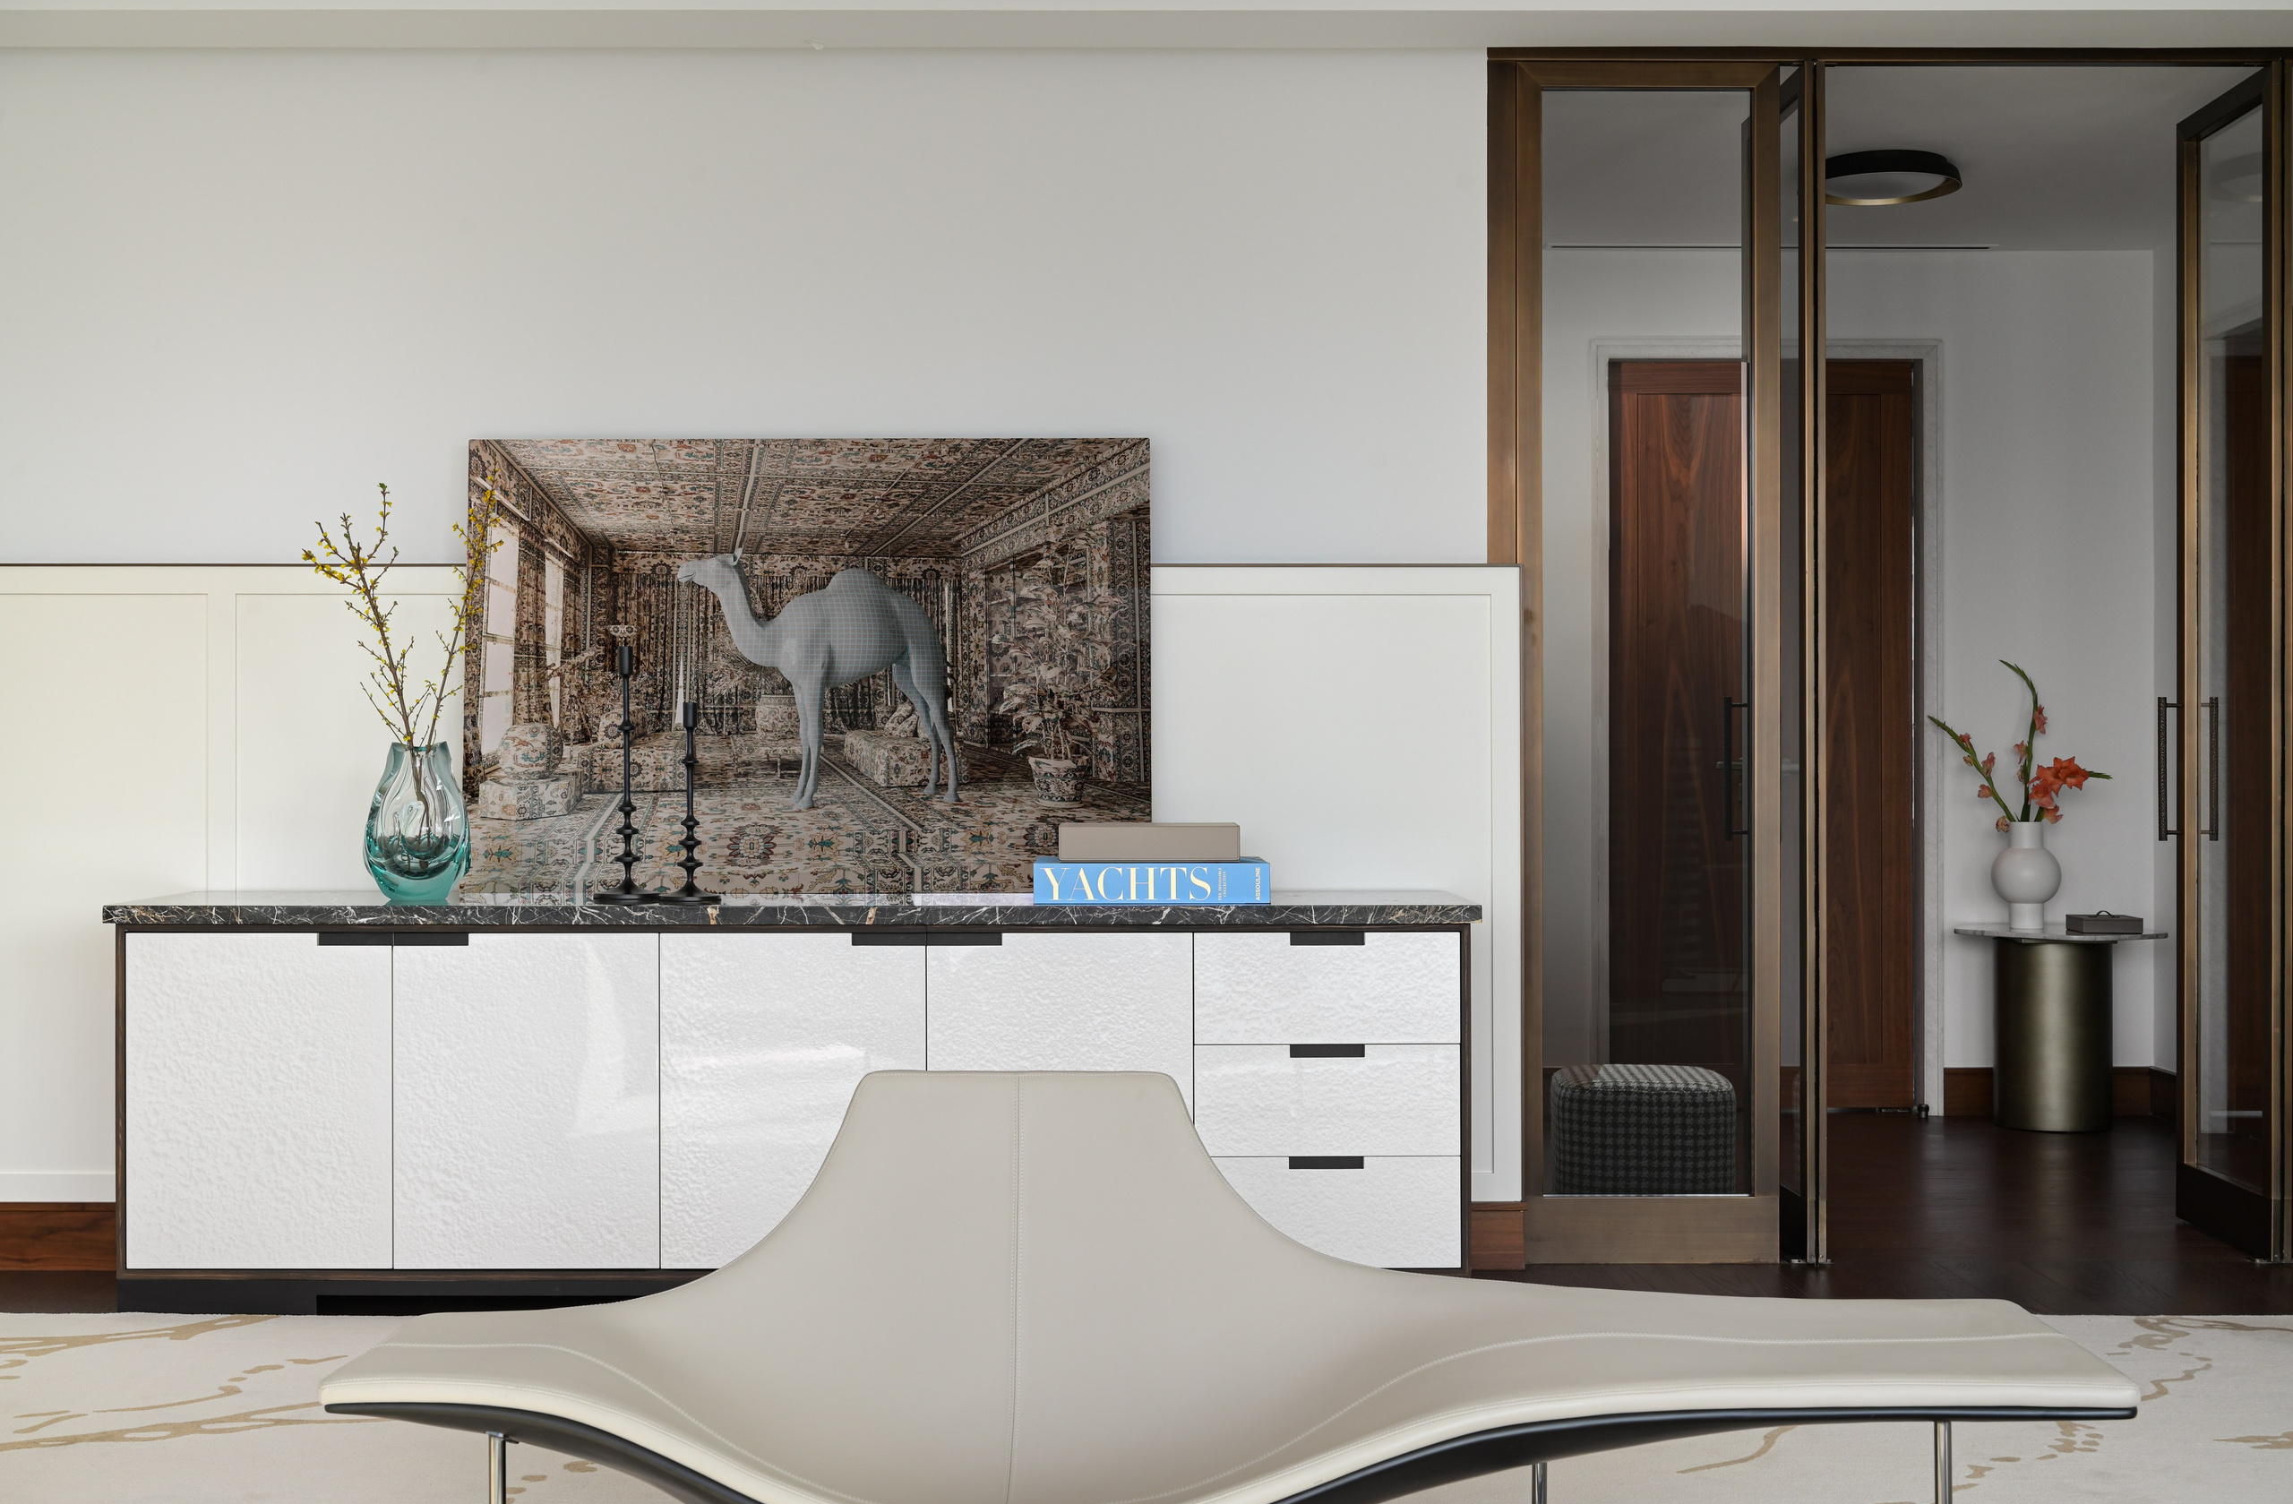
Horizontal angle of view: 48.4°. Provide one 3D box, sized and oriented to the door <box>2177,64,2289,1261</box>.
[{"bbox_3d":[2.282,-0.182,5.355,0.050,2.410,0.480,0,0,0],"label":"door"}]

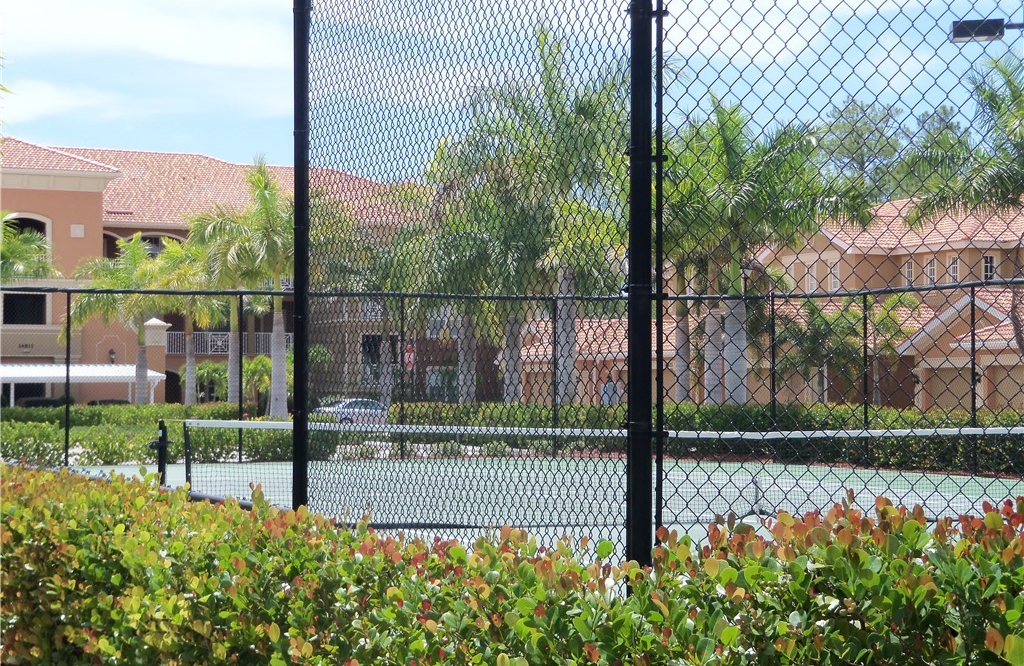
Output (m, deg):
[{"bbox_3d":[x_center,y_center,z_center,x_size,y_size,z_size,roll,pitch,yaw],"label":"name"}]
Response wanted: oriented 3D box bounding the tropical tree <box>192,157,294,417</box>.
[{"bbox_3d":[-7.467,-1.091,69.000,4.400,8.500,4.400,0,-1,0],"label":"tropical tree"}]

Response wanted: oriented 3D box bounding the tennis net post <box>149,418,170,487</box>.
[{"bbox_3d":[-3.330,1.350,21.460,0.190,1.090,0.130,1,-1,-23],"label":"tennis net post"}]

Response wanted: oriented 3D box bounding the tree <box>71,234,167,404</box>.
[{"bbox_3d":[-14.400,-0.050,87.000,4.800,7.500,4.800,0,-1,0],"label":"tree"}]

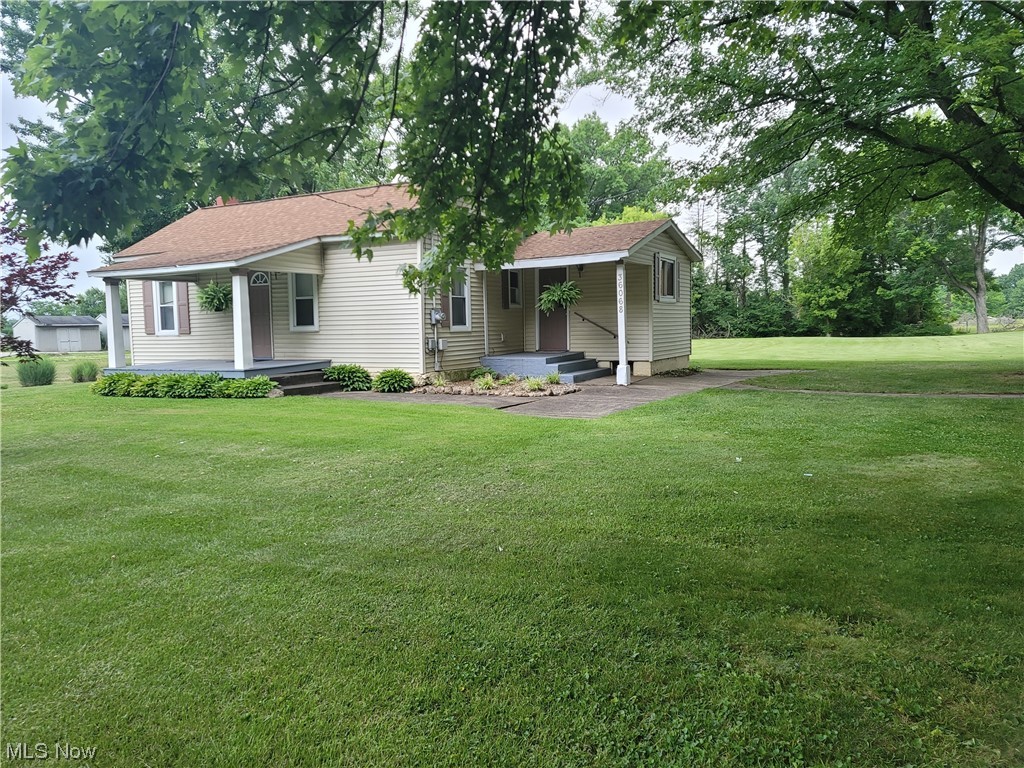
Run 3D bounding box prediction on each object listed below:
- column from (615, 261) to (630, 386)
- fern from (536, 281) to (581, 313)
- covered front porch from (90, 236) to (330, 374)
[{"bbox_3d":[2.353,-1.276,15.697,0.220,2.615,0.220,1,5,27],"label":"column"},{"bbox_3d":[1.069,-1.947,16.647,0.930,0.760,0.930,-1,5,0],"label":"fern"},{"bbox_3d":[-6.478,-1.622,15.948,4.370,2.930,2.570,1,5,27],"label":"covered front porch"}]

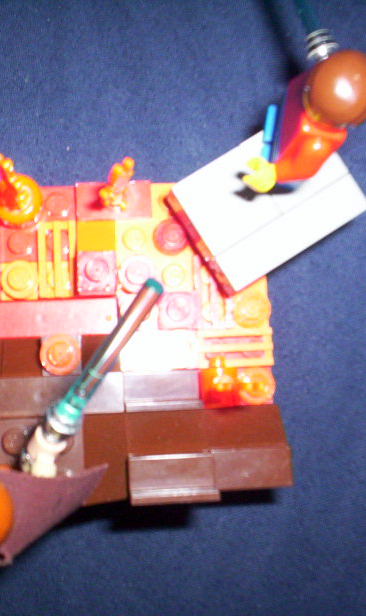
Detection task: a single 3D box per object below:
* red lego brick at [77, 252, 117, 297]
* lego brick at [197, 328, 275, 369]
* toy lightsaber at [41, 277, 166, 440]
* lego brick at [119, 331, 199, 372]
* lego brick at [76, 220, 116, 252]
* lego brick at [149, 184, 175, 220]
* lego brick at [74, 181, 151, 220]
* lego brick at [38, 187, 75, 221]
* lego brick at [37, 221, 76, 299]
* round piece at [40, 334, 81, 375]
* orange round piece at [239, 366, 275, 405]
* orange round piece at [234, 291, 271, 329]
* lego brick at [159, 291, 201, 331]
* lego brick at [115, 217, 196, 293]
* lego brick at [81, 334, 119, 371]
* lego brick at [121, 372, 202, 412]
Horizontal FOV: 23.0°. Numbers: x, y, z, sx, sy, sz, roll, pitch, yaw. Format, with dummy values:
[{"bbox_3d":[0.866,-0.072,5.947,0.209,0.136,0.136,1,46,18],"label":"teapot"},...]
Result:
[{"bbox_3d":[-0.017,-0.007,0.182,0.008,0.011,0.008,-2,85,-5],"label":"red lego brick"},{"bbox_3d":[0.011,0.009,0.189,0.016,0.004,0.008,-2,85,-6],"label":"lego brick"},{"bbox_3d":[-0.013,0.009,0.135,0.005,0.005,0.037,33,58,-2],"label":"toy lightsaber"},{"bbox_3d":[-0.005,0.009,0.188,0.016,0.004,0.008,-2,85,-6],"label":"lego brick"},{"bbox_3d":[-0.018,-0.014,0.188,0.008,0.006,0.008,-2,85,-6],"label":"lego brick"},{"bbox_3d":[-0.003,-0.023,0.194,0.008,0.005,0.008,-2,86,-5],"label":"lego brick"},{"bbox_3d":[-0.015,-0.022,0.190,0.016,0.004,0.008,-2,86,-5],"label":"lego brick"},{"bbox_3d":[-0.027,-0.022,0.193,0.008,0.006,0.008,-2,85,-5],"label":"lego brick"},{"bbox_3d":[-0.026,-0.010,0.188,0.008,0.003,0.016,-2,86,-5],"label":"lego brick"},{"bbox_3d":[-0.025,0.009,0.182,0.008,0.005,0.008,-2,86,-5],"label":"round piece"},{"bbox_3d":[0.015,0.016,0.189,0.008,0.005,0.008,0,85,-5],"label":"orange round piece"},{"bbox_3d":[0.014,0.000,0.190,0.008,0.005,0.008,0,85,-5],"label":"orange round piece"},{"bbox_3d":[-0.002,0.001,0.187,0.008,0.009,0.008,-2,86,-5],"label":"lego brick"},{"bbox_3d":[-0.006,-0.011,0.193,0.016,0.006,0.016,-2,85,-5],"label":"lego brick"},{"bbox_3d":[-0.017,0.009,0.186,0.008,0.007,0.008,-2,85,-5],"label":"lego brick"},{"bbox_3d":[-0.004,0.017,0.186,0.016,0.008,0.008,-2,85,-6],"label":"lego brick"}]

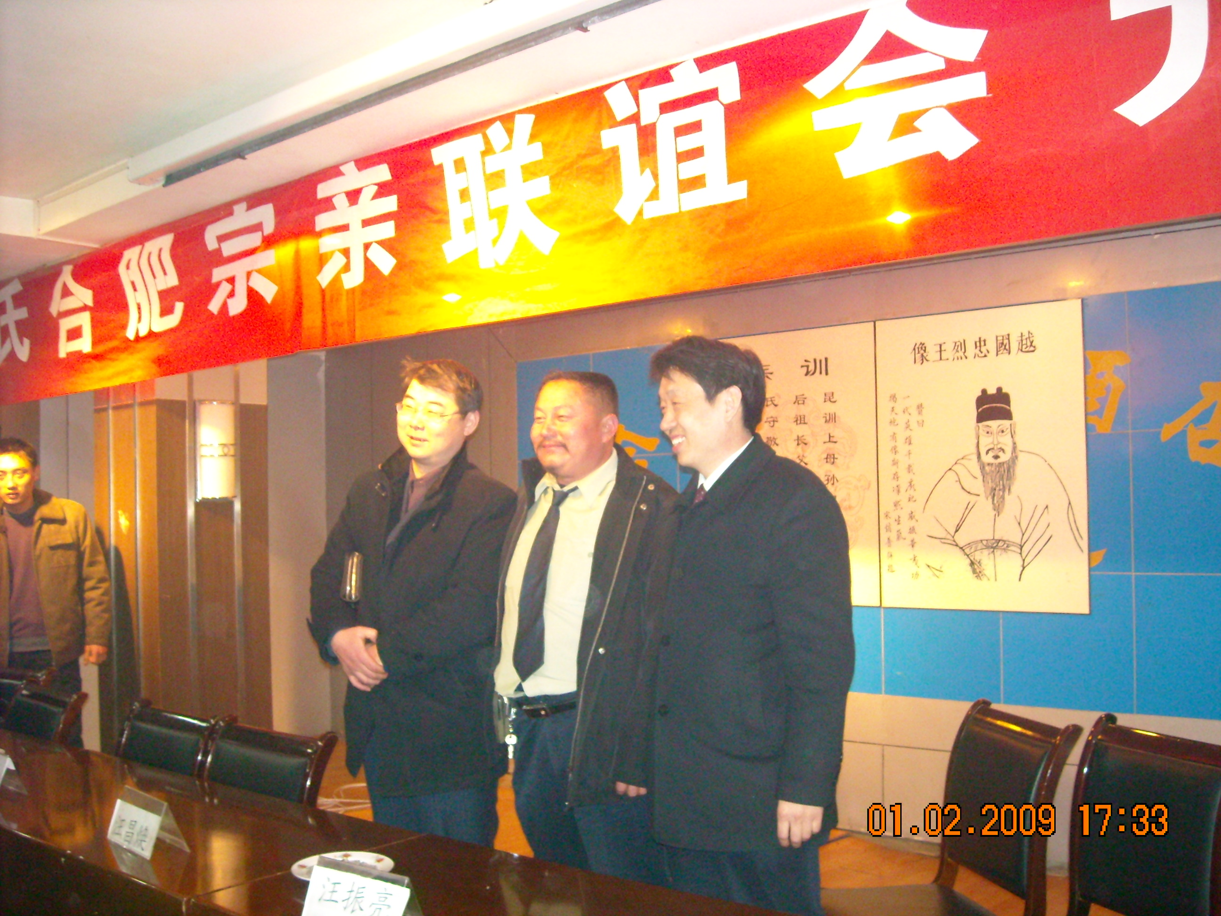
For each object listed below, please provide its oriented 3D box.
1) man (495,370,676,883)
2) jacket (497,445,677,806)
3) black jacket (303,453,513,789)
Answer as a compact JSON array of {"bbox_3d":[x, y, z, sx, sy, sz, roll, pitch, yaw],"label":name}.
[{"bbox_3d":[-0.042,0.648,2.720,0.550,1.692,0.350,-3,-2,37],"label":"man"},{"bbox_3d":[-0.050,0.357,2.730,0.540,0.770,0.340,-3,-2,37],"label":"jacket"},{"bbox_3d":[-0.463,0.383,2.960,0.550,0.820,0.380,-3,-2,38],"label":"black jacket"}]

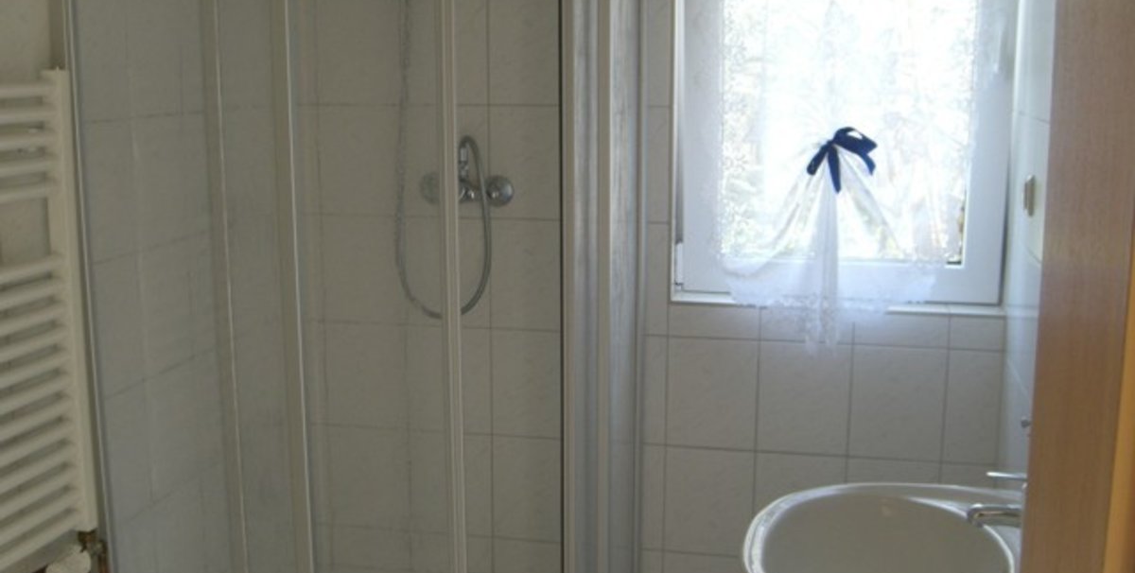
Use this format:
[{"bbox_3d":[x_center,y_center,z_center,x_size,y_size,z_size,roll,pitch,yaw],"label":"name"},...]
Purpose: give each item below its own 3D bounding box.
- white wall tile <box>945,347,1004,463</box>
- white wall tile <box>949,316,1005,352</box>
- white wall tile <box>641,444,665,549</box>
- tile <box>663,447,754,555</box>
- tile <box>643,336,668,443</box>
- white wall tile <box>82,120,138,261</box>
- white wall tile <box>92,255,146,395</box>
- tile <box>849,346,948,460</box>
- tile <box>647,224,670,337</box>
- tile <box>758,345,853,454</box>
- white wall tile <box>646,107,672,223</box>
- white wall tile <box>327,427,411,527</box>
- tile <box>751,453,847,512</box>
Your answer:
[{"bbox_3d":[0.864,0.255,2.650,0.112,0.247,0.012,2,10,11],"label":"white wall tile"},{"bbox_3d":[0.865,0.097,2.623,0.112,0.069,0.012,2,10,11],"label":"white wall tile"},{"bbox_3d":[0.122,0.475,2.845,0.200,0.250,0.010,2,10,11],"label":"white wall tile"},{"bbox_3d":[0.318,0.481,2.800,0.198,0.247,0.012,2,10,11],"label":"tile"},{"bbox_3d":[0.122,0.230,2.800,0.200,0.250,0.010,2,10,11],"label":"tile"},{"bbox_3d":[-0.827,-0.172,2.217,0.010,0.250,0.200,2,10,11],"label":"white wall tile"},{"bbox_3d":[-0.822,0.068,2.234,0.012,0.247,0.198,2,10,11],"label":"white wall tile"},{"bbox_3d":[0.710,0.250,2.680,0.198,0.247,0.012,2,10,11],"label":"tile"},{"bbox_3d":[0.122,-0.015,2.756,0.200,0.250,0.010,2,10,11],"label":"tile"},{"bbox_3d":[0.514,0.245,2.721,0.200,0.250,0.010,2,10,11],"label":"tile"},{"bbox_3d":[0.123,-0.263,2.715,0.198,0.247,0.012,2,10,11],"label":"white wall tile"},{"bbox_3d":[-0.466,0.453,2.963,0.200,0.250,0.010,2,10,11],"label":"white wall tile"},{"bbox_3d":[0.514,0.490,2.766,0.200,0.250,0.010,2,10,11],"label":"tile"}]

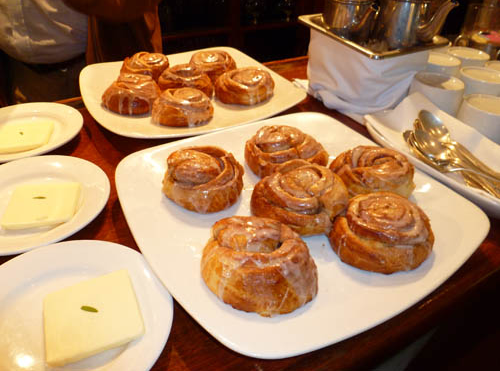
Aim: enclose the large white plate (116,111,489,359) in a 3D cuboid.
[{"bbox_3d":[0.051,0.017,0.485,0.361,0.027,0.361,-19,41,-28],"label":"large white plate"}]

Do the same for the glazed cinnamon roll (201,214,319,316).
[{"bbox_3d":[0.009,0.070,0.370,0.105,0.050,0.105,2,35,-1],"label":"glazed cinnamon roll"}]

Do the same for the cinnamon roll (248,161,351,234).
[{"bbox_3d":[0.056,0.011,0.453,0.108,0.051,0.108,2,35,-1],"label":"cinnamon roll"}]

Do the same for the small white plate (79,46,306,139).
[{"bbox_3d":[-0.114,-0.177,0.744,0.357,0.027,0.357,-18,40,-26],"label":"small white plate"}]

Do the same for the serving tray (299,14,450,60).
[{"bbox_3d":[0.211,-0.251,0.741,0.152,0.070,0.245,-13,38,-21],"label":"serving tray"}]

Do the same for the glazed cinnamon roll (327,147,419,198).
[{"bbox_3d":[0.149,-0.012,0.494,0.101,0.050,0.101,3,35,0],"label":"glazed cinnamon roll"}]

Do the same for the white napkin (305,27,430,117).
[{"bbox_3d":[0.215,-0.219,0.749,0.140,0.105,0.212,-13,38,-21],"label":"white napkin"}]

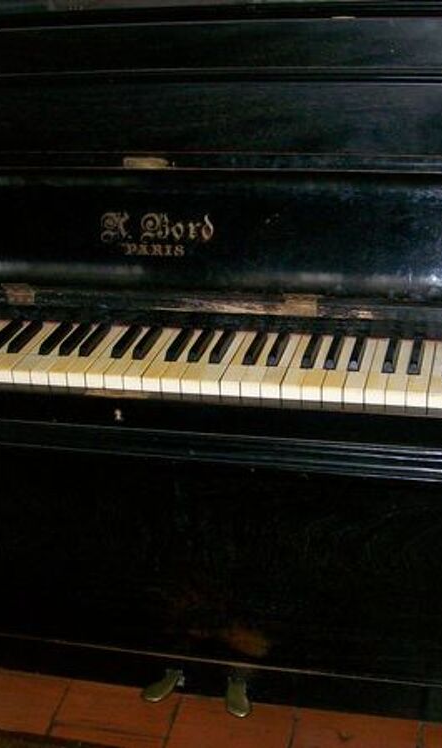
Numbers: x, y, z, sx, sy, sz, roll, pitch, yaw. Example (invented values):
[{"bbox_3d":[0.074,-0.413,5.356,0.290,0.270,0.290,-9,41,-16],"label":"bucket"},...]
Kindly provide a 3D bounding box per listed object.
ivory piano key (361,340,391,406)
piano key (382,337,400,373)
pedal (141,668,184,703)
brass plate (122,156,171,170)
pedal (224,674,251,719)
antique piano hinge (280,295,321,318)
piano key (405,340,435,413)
[{"bbox_3d":[0.187,-0.004,1.213,0.023,0.020,0.140,3,27,13],"label":"ivory piano key"},{"bbox_3d":[0.201,-0.026,1.222,0.011,0.012,0.099,3,24,13],"label":"piano key"},{"bbox_3d":[-0.094,0.501,1.673,0.038,0.021,0.083,9,26,25],"label":"pedal"},{"bbox_3d":[-0.094,-0.266,1.314,0.060,0.017,0.004,3,25,13],"label":"brass plate"},{"bbox_3d":[0.029,0.520,1.676,0.038,0.021,0.083,-2,24,3],"label":"pedal"},{"bbox_3d":[0.100,-0.085,1.303,0.041,0.015,0.044,3,24,13],"label":"antique piano hinge"},{"bbox_3d":[0.232,-0.001,1.203,0.023,0.020,0.140,3,27,13],"label":"piano key"}]

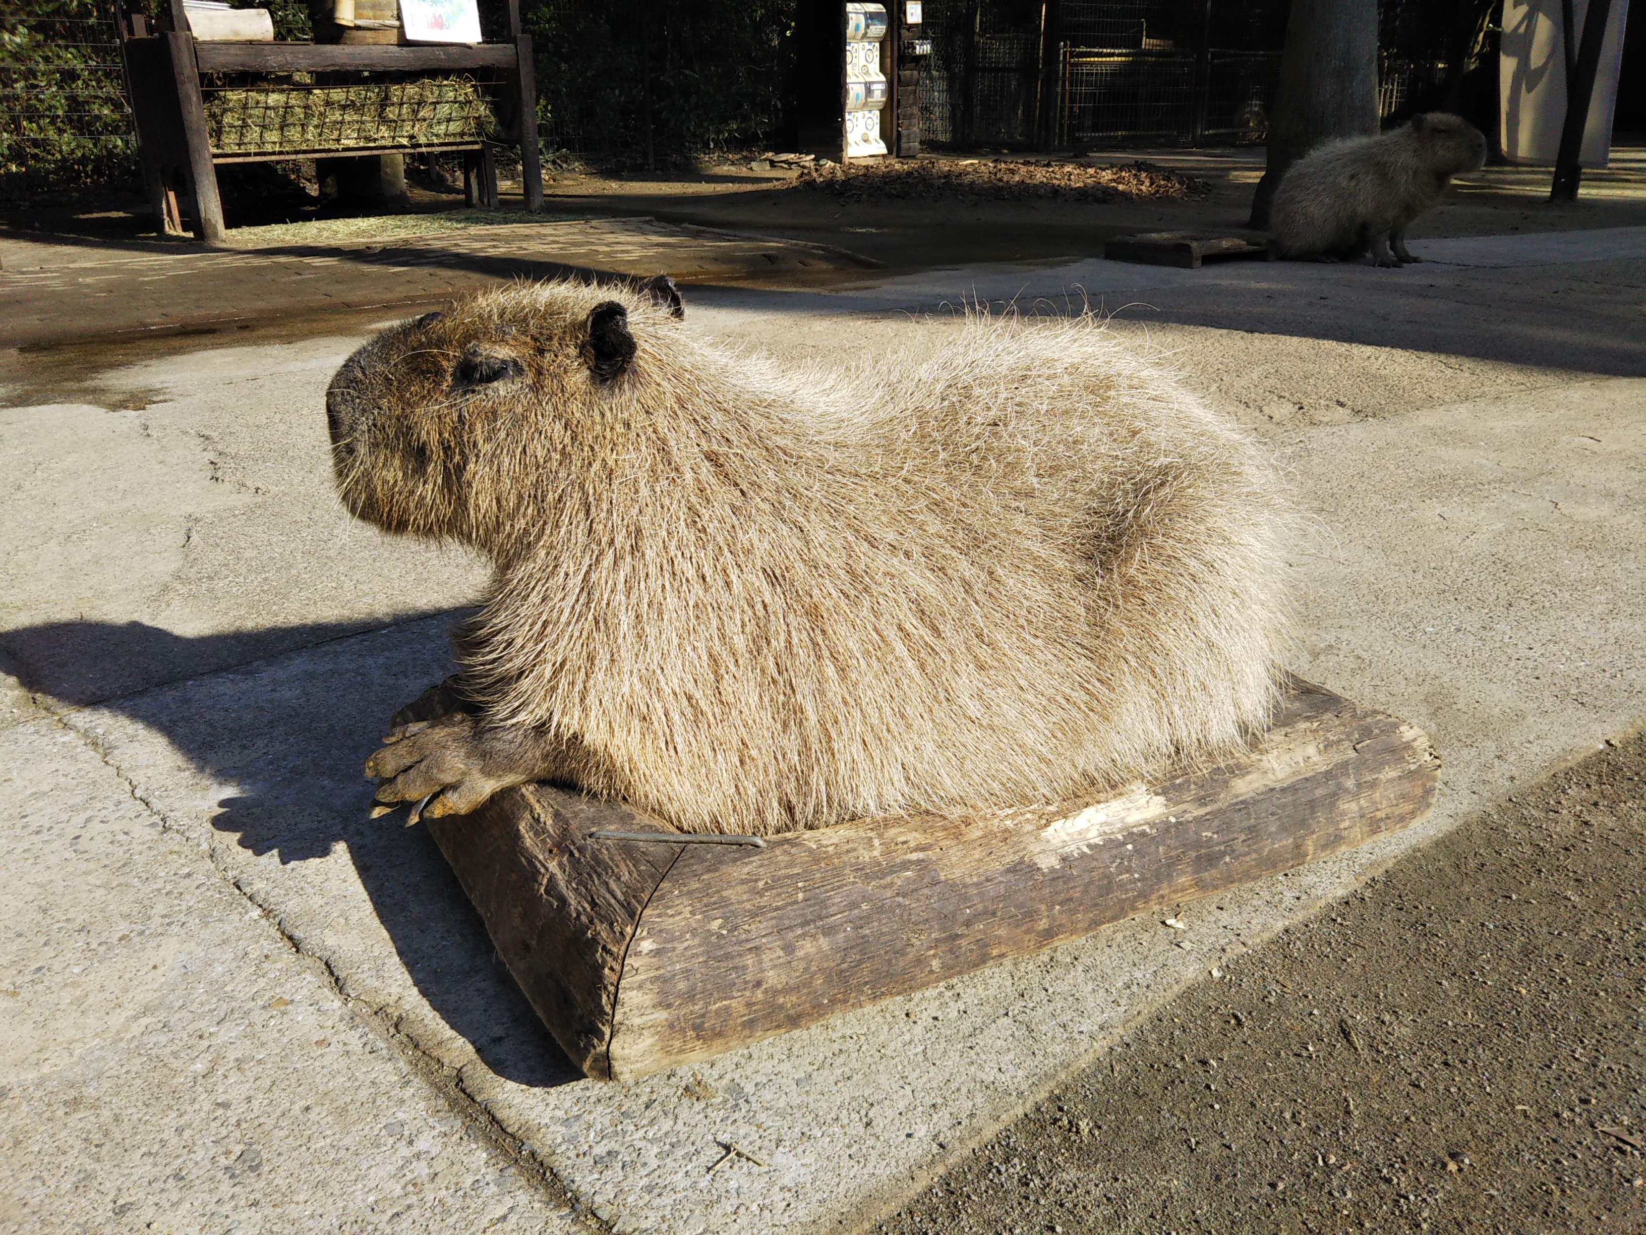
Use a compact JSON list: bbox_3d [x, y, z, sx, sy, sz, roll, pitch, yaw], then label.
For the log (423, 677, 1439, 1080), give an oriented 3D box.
[{"bbox_3d":[0.077,0.132,1.683,1.002,0.108,0.723,-11,24,-27],"label":"log"}]

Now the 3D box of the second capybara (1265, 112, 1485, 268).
[{"bbox_3d":[2.383,-1.845,6.135,0.803,0.608,0.360,8,22,20],"label":"second capybara"}]

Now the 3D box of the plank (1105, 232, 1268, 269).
[{"bbox_3d":[1.614,-1.623,6.280,0.463,0.090,0.465,-15,25,-33],"label":"plank"}]

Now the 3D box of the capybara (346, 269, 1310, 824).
[{"bbox_3d":[0.048,-0.116,1.517,1.064,0.534,0.412,-11,24,-24],"label":"capybara"}]

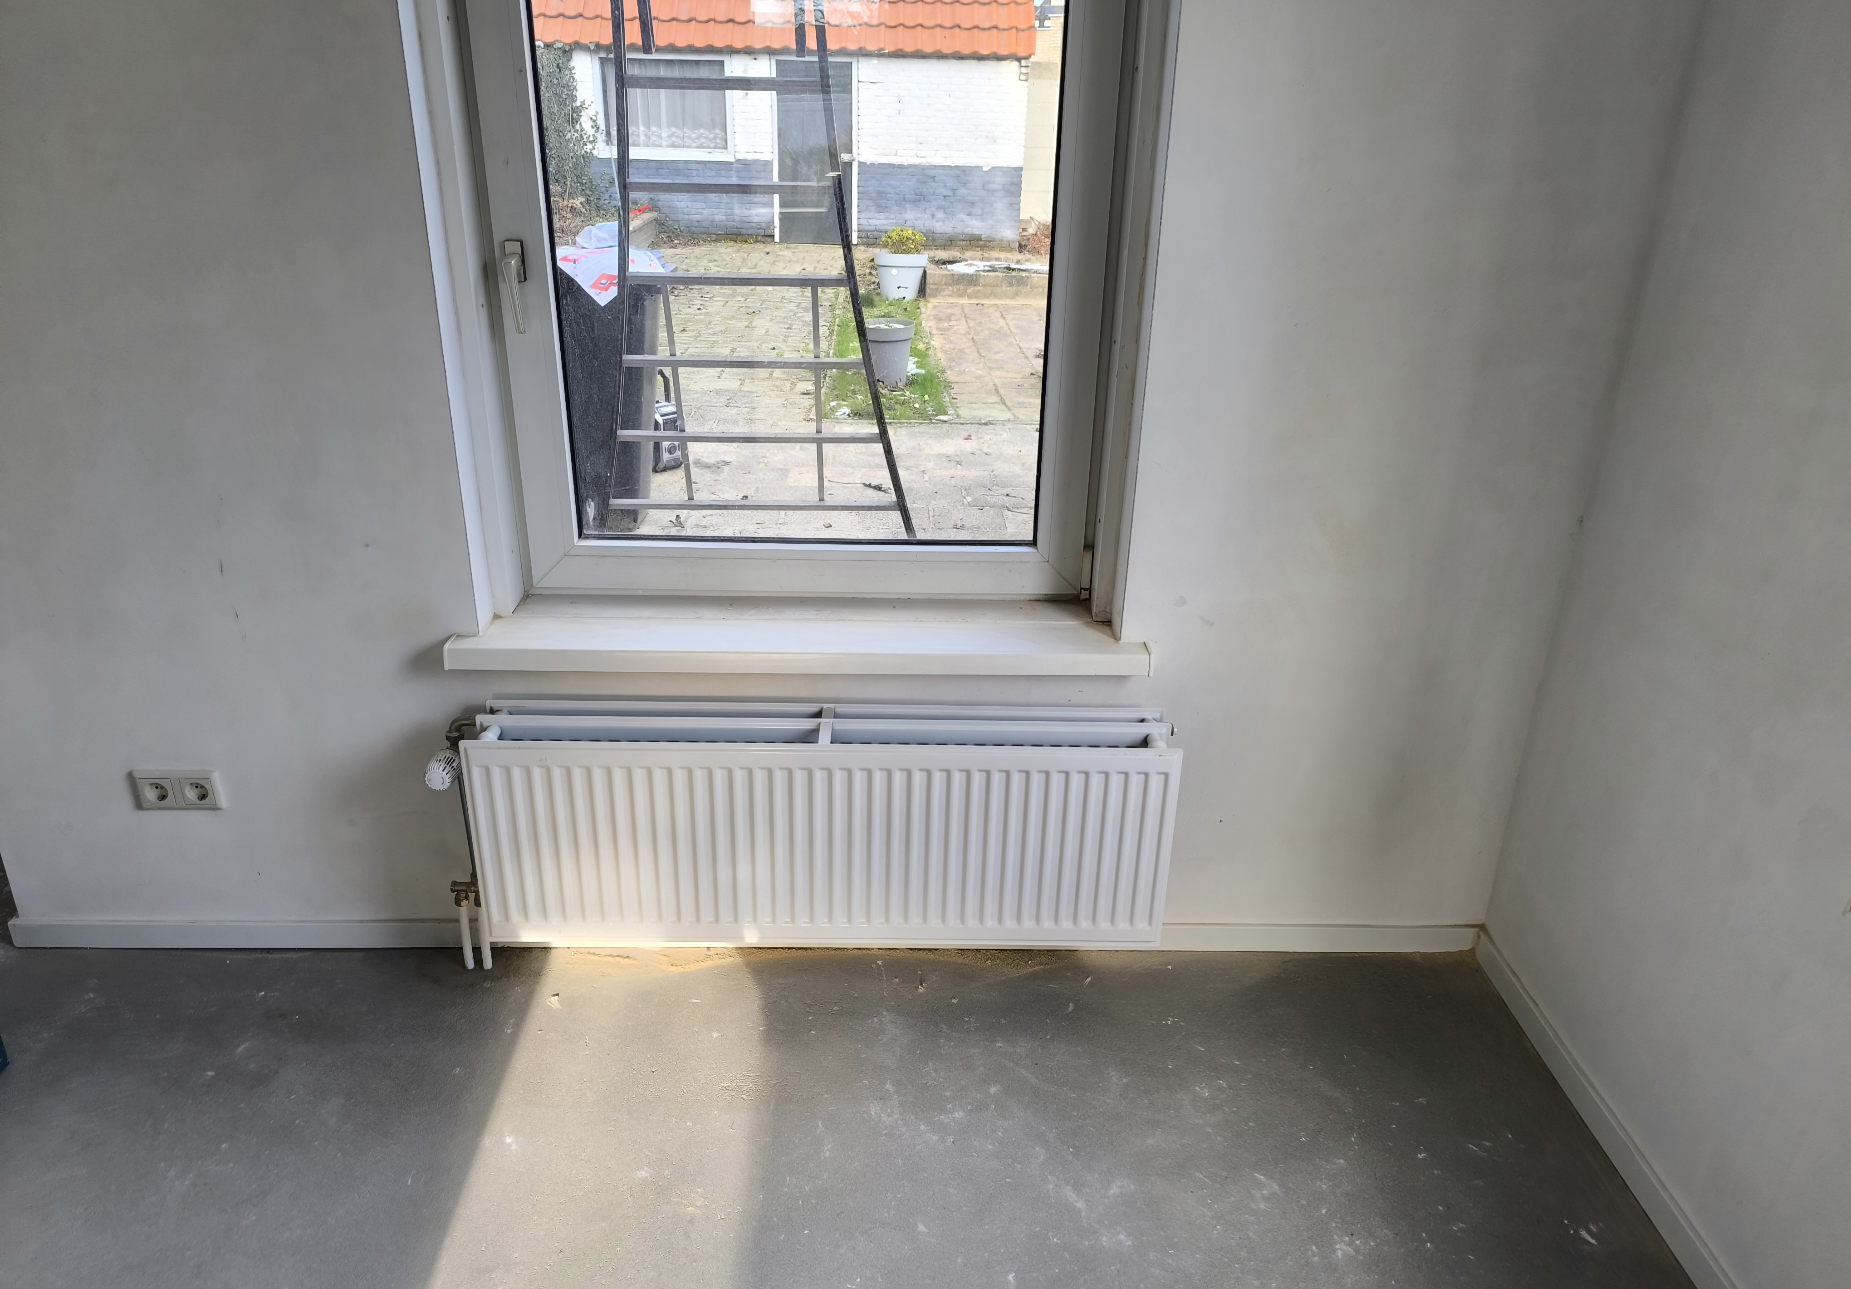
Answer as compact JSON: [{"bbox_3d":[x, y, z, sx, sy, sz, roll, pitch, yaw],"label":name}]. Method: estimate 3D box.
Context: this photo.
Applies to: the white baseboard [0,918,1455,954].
[{"bbox_3d":[-0.330,0.575,2.422,2.864,0.057,0.015,1,24,-2],"label":"white baseboard"}]

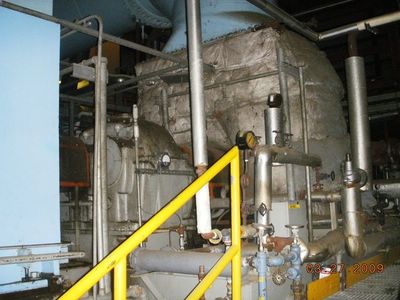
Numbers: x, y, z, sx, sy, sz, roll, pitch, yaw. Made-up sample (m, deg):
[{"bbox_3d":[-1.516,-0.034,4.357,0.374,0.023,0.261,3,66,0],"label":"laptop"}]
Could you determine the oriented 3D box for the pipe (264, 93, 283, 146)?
[{"bbox_3d":[0.569,-0.242,3.472,0.125,0.416,0.125,-2,-6,0],"label":"pipe"}]

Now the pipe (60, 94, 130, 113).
[{"bbox_3d":[-1.593,-0.707,6.878,0.085,0.085,1.420,-7,-7,35],"label":"pipe"}]

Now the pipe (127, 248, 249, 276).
[{"bbox_3d":[-0.128,0.901,3.579,1.155,0.177,0.177,-7,-7,35],"label":"pipe"}]

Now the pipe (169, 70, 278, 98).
[{"bbox_3d":[0.229,-0.780,5.351,1.584,0.033,0.033,-7,-7,35],"label":"pipe"}]

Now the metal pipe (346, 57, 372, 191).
[{"bbox_3d":[1.529,-0.266,4.269,0.182,1.296,0.182,-2,-6,0],"label":"metal pipe"}]

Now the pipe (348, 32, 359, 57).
[{"bbox_3d":[1.508,-1.036,4.313,0.089,0.243,0.089,-2,-6,0],"label":"pipe"}]

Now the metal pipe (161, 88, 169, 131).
[{"bbox_3d":[-0.460,-0.539,5.830,0.070,0.567,0.070,-2,-6,0],"label":"metal pipe"}]

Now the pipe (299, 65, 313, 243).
[{"bbox_3d":[1.292,0.035,5.415,0.042,2.154,0.042,-2,-6,0],"label":"pipe"}]

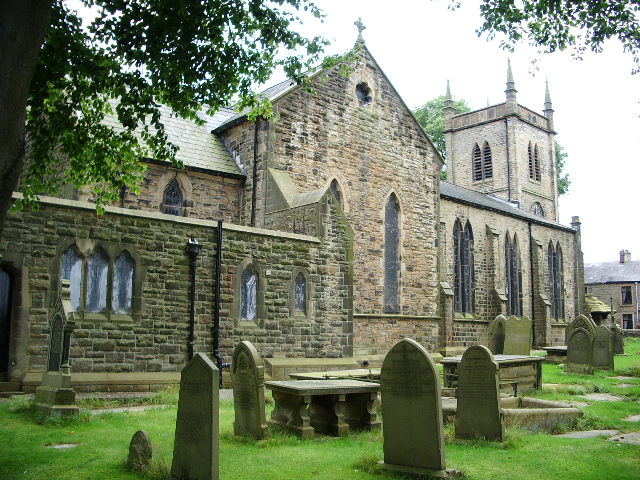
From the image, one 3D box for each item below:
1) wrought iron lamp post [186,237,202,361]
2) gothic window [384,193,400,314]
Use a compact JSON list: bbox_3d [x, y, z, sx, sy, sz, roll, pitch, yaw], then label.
[{"bbox_3d":[-2.912,1.484,14.783,0.250,3.115,0.220,9,-12,-42],"label":"wrought iron lamp post"},{"bbox_3d":[2.736,0.481,24.947,0.882,4.721,0.220,9,-12,-42],"label":"gothic window"}]

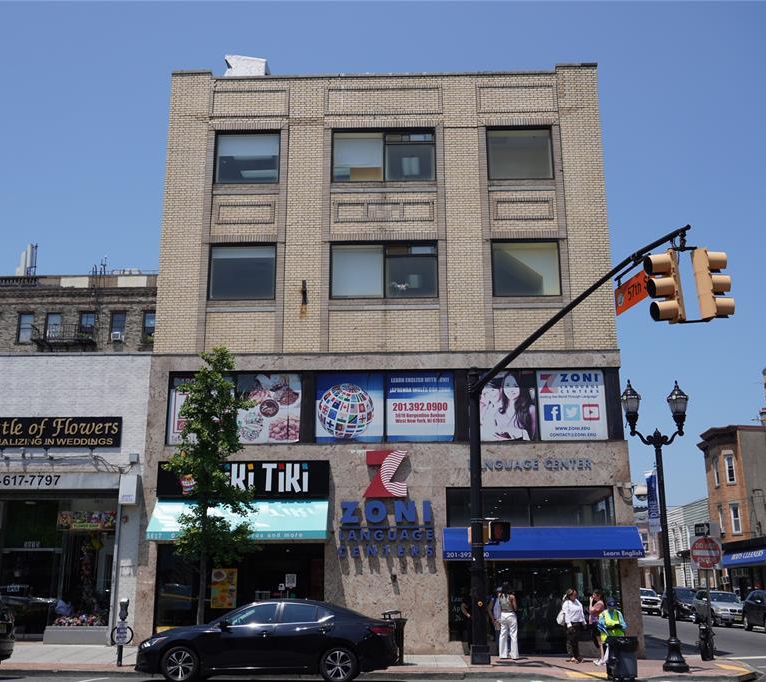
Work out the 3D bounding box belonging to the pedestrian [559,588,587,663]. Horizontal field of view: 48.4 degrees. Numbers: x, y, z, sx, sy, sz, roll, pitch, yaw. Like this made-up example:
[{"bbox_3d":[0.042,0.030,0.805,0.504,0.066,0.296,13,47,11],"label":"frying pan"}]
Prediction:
[{"bbox_3d":[4.151,6.203,18.620,0.520,1.520,0.380,13,-21,-38],"label":"pedestrian"}]

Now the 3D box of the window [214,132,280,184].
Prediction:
[{"bbox_3d":[-3.692,-4.986,23.242,1.740,1.540,0.140,-1,-16,1],"label":"window"}]

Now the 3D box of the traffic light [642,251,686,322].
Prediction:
[{"bbox_3d":[4.114,-0.792,12.400,0.410,1.060,0.360,1,-16,-4],"label":"traffic light"}]

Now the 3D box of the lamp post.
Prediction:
[{"bbox_3d":[5.883,3.704,17.730,1.430,5.924,0.520,-1,-16,1],"label":"lamp post"}]

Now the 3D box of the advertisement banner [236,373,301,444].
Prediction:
[{"bbox_3d":[-2.892,1.706,21.583,1.697,1.814,0.060,0,-14,1],"label":"advertisement banner"}]

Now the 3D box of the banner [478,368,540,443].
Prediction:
[{"bbox_3d":[2.960,1.598,21.084,1.647,1.744,0.060,-1,-16,1],"label":"banner"}]

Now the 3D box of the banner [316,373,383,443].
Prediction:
[{"bbox_3d":[-0.855,1.686,21.562,1.728,1.774,0.060,0,-14,1],"label":"banner"}]

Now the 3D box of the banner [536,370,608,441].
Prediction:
[{"bbox_3d":[4.636,1.564,20.880,1.640,1.745,0.050,-1,-16,1],"label":"banner"}]

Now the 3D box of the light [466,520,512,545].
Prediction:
[{"bbox_3d":[2.241,4.055,18.035,0.880,0.470,0.420,-1,-16,1],"label":"light"}]

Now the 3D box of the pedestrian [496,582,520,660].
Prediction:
[{"bbox_3d":[2.915,6.464,19.735,0.485,1.688,0.360,4,-15,-16],"label":"pedestrian"}]

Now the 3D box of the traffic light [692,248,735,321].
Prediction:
[{"bbox_3d":[4.797,-0.821,12.400,0.410,1.060,0.360,-2,-16,4],"label":"traffic light"}]

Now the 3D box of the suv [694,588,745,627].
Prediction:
[{"bbox_3d":[16.676,13.113,42.040,1.860,1.660,4.550,-1,-16,4],"label":"suv"}]

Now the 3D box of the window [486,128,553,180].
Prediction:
[{"bbox_3d":[3.692,-5.052,23.069,1.740,1.540,0.140,-1,-16,1],"label":"window"}]

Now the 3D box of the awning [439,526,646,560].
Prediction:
[{"bbox_3d":[3.811,4.795,20.256,4.741,0.759,0.680,0,-14,1],"label":"awning"}]

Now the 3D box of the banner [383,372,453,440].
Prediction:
[{"bbox_3d":[0.918,1.610,20.956,1.660,1.730,0.050,-1,-16,1],"label":"banner"}]

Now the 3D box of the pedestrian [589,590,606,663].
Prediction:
[{"bbox_3d":[4.873,6.465,19.297,0.384,1.555,0.440,2,-14,-9],"label":"pedestrian"}]

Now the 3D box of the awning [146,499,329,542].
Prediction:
[{"bbox_3d":[-3.368,4.180,19.998,4.130,1.005,0.750,-1,-16,1],"label":"awning"}]

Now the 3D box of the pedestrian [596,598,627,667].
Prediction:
[{"bbox_3d":[4.872,6.219,18.070,0.620,1.506,0.480,-2,-14,8],"label":"pedestrian"}]

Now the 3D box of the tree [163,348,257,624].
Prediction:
[{"bbox_3d":[-3.595,3.339,17.768,2.045,6.549,2.000,0,-14,1],"label":"tree"}]

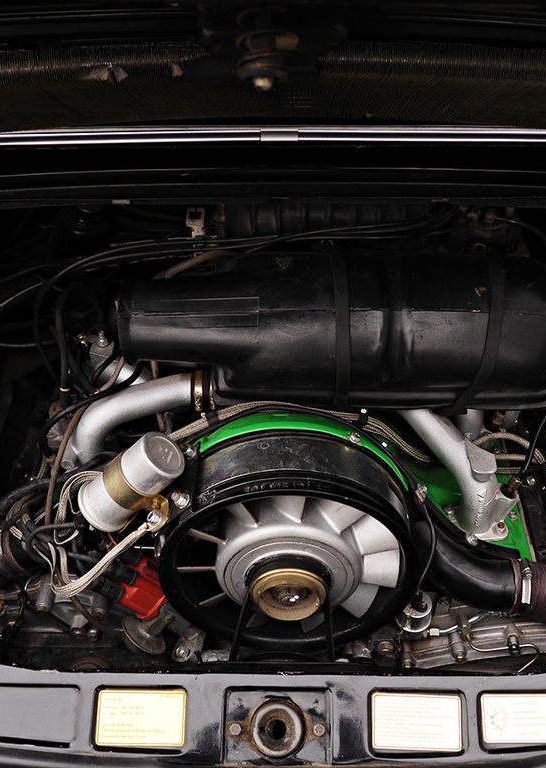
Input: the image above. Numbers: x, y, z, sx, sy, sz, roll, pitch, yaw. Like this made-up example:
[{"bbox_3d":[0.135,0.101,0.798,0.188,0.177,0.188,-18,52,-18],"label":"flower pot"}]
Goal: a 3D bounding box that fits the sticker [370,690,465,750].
[{"bbox_3d":[0.141,0.331,0.810,0.087,0.002,0.051,0,75,0],"label":"sticker"}]

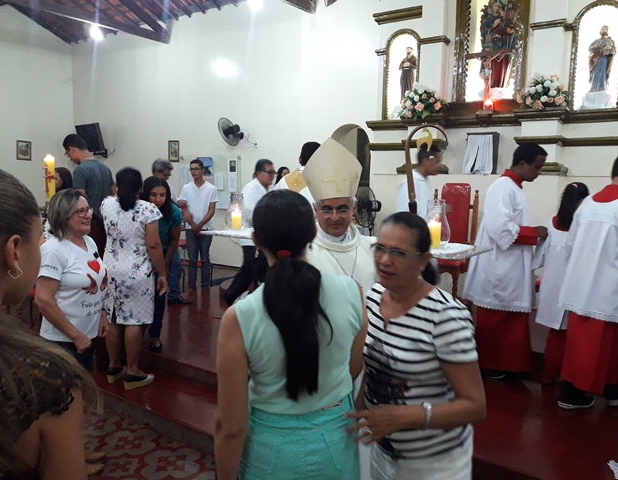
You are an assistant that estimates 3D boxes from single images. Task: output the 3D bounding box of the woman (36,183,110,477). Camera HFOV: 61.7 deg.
[{"bbox_3d":[-1.392,0.520,3.100,0.400,1.640,0.480,0,7,0],"label":"woman"}]

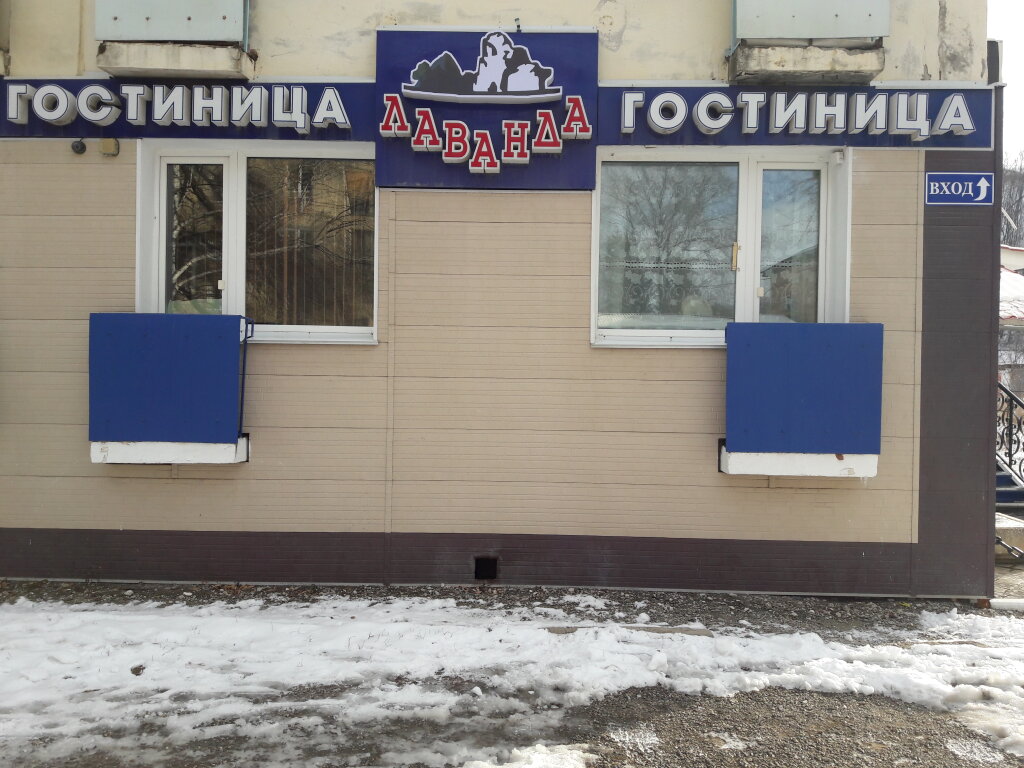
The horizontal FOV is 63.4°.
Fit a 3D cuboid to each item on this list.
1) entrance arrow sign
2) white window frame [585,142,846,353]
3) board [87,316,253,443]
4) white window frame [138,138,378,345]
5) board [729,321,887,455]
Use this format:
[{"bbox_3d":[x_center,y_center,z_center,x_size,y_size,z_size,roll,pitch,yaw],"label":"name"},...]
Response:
[{"bbox_3d":[3.252,-1.417,6.012,0.492,0.228,0.040,1,0,0],"label":"entrance arrow sign"},{"bbox_3d":[1.522,-1.001,6.112,1.870,1.469,0.220,1,0,0],"label":"white window frame"},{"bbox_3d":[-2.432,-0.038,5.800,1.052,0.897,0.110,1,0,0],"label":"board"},{"bbox_3d":[-1.856,-1.036,6.126,1.765,1.487,0.220,1,0,0],"label":"white window frame"},{"bbox_3d":[2.045,0.032,5.782,1.085,0.908,0.110,1,0,0],"label":"board"}]

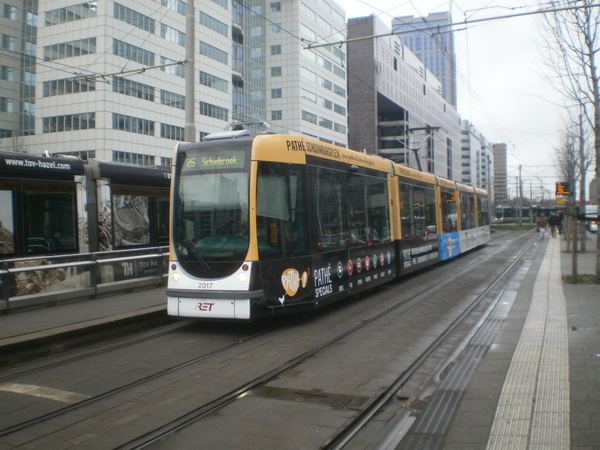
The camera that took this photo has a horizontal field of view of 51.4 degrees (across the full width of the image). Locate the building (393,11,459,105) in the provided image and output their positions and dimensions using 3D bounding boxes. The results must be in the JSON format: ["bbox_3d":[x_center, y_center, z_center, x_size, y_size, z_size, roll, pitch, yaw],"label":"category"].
[{"bbox_3d":[84.740,-71.182,418.365,39.000,130.000,26.000,0,1,23],"label":"building"}]

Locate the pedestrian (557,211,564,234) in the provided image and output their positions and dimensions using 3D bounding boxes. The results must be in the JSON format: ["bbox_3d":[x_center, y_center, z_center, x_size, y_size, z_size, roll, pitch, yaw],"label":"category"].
[{"bbox_3d":[19.031,-0.186,45.500,0.580,1.780,0.400,0,1,23],"label":"pedestrian"}]

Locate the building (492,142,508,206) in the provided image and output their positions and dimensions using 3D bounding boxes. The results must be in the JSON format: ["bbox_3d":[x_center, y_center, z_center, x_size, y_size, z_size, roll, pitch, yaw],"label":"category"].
[{"bbox_3d":[165.798,-38.021,521.593,15.000,59.000,20.000,0,1,23],"label":"building"}]

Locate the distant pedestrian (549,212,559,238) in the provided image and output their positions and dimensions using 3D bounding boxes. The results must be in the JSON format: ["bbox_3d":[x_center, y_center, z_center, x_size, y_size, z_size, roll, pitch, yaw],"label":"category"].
[{"bbox_3d":[17.103,0.057,42.000,0.600,1.740,0.420,0,1,23],"label":"distant pedestrian"}]

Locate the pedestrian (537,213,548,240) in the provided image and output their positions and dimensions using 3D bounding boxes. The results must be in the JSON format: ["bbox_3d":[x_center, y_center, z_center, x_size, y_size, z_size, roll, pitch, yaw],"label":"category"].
[{"bbox_3d":[16.148,0.083,41.500,0.620,1.720,0.420,0,1,23],"label":"pedestrian"}]

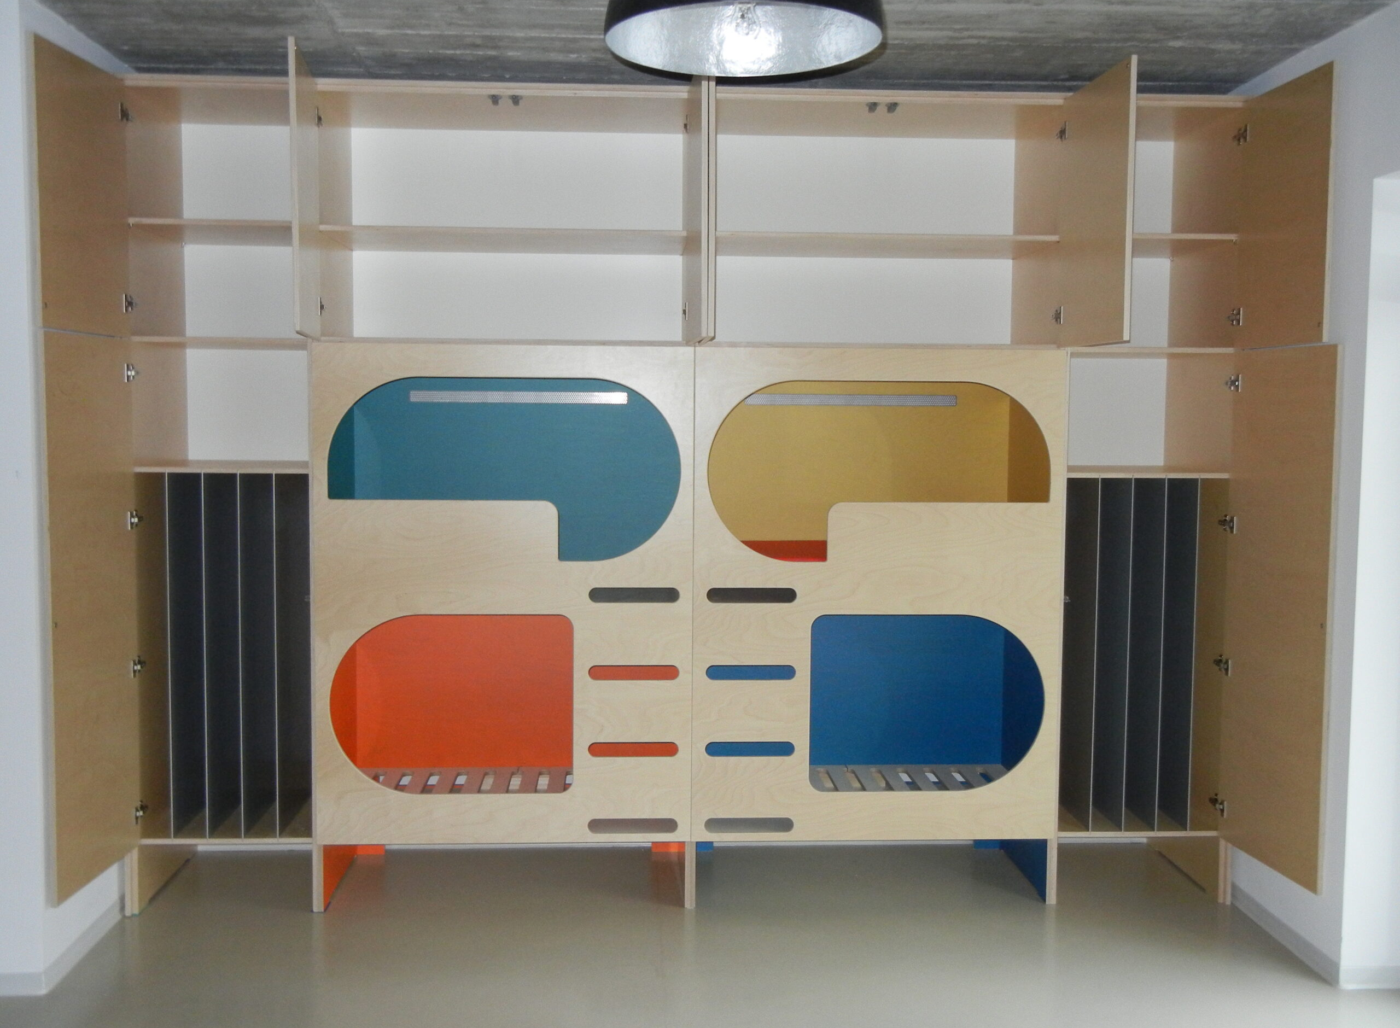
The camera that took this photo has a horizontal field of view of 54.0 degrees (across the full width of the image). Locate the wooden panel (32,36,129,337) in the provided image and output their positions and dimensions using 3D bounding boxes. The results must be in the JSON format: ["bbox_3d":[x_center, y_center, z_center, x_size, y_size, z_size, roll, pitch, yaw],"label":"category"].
[{"bbox_3d":[-1.871,-0.959,4.173,0.019,0.822,0.592,0,4,1],"label":"wooden panel"}]

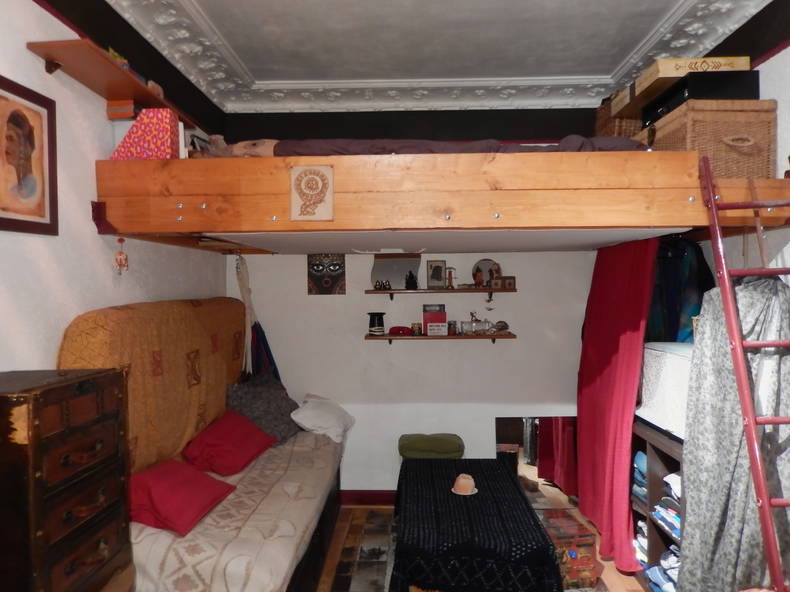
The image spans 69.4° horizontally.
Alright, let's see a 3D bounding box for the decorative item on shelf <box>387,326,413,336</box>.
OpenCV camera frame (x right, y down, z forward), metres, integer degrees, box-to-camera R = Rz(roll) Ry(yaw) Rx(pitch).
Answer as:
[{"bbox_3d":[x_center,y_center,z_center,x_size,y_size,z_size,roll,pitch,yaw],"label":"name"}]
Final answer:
[{"bbox_3d":[0.039,0.230,3.736,0.155,0.059,0.100,-1,1,1],"label":"decorative item on shelf"}]

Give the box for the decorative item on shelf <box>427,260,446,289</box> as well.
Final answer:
[{"bbox_3d":[0.267,-0.135,3.623,0.124,0.181,0.025,-1,1,1],"label":"decorative item on shelf"}]

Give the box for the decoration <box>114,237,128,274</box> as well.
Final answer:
[{"bbox_3d":[-1.085,-0.159,2.263,0.048,0.150,0.045,-1,1,1],"label":"decoration"}]

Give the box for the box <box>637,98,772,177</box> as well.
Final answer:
[{"bbox_3d":[1.352,-0.591,2.611,0.352,0.400,0.660,-1,1,1],"label":"box"}]

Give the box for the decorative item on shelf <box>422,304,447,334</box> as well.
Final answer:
[{"bbox_3d":[0.251,0.151,3.579,0.154,0.195,0.070,-1,1,1],"label":"decorative item on shelf"}]

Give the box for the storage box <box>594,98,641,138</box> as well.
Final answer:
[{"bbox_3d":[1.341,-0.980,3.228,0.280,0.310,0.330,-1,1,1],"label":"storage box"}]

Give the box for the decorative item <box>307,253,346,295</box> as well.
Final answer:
[{"bbox_3d":[-0.441,-0.143,3.699,0.249,0.269,0.020,-1,1,1],"label":"decorative item"}]

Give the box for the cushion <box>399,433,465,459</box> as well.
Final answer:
[{"bbox_3d":[0.236,0.986,3.721,0.425,0.175,0.260,-1,1,1],"label":"cushion"}]

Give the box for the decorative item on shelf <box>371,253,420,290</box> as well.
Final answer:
[{"bbox_3d":[0.006,-0.155,3.648,0.317,0.237,0.040,-1,1,1],"label":"decorative item on shelf"}]

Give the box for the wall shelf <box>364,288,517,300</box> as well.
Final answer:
[{"bbox_3d":[0.296,-0.005,3.746,0.969,0.068,0.200,-1,1,1],"label":"wall shelf"}]

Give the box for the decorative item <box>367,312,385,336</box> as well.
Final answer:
[{"bbox_3d":[-0.119,0.185,3.748,0.120,0.150,0.120,-1,1,1],"label":"decorative item"}]

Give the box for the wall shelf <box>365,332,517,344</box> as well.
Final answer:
[{"bbox_3d":[0.297,0.290,3.753,0.971,0.068,0.200,-1,1,1],"label":"wall shelf"}]

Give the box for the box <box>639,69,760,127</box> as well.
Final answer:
[{"bbox_3d":[1.272,-0.814,2.417,0.266,0.107,0.449,-1,1,1],"label":"box"}]

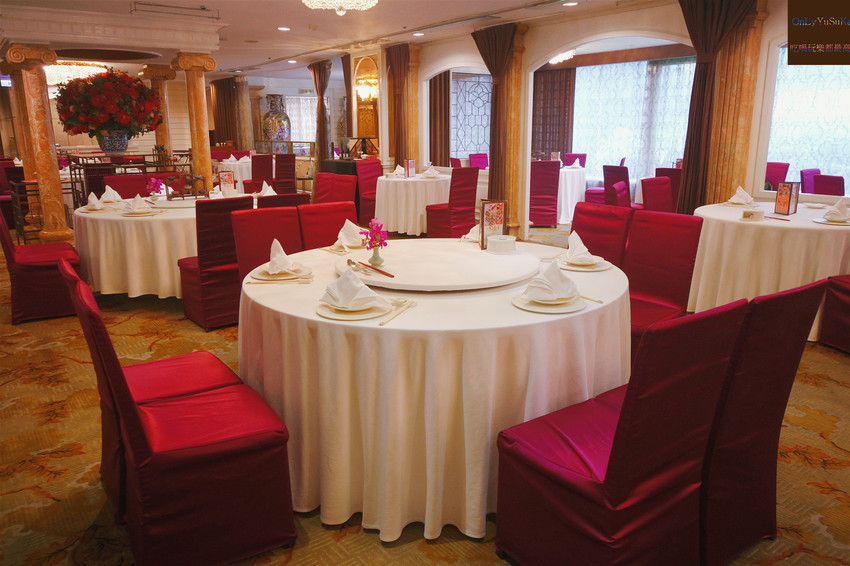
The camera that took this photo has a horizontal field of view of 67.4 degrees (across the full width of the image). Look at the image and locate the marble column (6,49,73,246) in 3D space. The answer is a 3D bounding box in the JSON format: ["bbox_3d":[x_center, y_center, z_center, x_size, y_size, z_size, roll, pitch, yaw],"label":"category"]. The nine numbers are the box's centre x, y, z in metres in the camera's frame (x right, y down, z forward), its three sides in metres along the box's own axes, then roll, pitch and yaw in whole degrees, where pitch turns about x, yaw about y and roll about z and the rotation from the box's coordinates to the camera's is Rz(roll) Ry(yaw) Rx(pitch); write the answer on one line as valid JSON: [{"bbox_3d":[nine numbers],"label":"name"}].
[{"bbox_3d":[-4.905,-1.750,8.225,0.600,2.460,0.550,-11,17,-36],"label":"marble column"}]

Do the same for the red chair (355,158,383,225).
[{"bbox_3d":[-0.715,-1.386,9.899,0.430,0.990,0.540,-13,19,-42],"label":"red chair"}]

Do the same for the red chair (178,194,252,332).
[{"bbox_3d":[-1.613,-0.187,4.907,0.420,0.955,0.490,-12,18,-38],"label":"red chair"}]

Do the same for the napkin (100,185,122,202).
[{"bbox_3d":[-3.260,-0.933,6.607,0.160,0.155,0.220,-5,14,-19],"label":"napkin"}]

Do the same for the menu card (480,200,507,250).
[{"bbox_3d":[0.332,-0.317,3.401,0.143,0.251,0.118,-8,15,-27],"label":"menu card"}]

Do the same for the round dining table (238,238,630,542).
[{"bbox_3d":[0.057,0.313,3.203,1.950,0.770,1.950,-1,14,0],"label":"round dining table"}]

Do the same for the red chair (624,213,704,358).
[{"bbox_3d":[1.192,0.115,3.549,0.500,0.955,0.420,-13,18,-40],"label":"red chair"}]

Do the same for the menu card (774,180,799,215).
[{"bbox_3d":[2.668,-0.622,4.684,0.105,0.230,0.115,-6,15,-21],"label":"menu card"}]

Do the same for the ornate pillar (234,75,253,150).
[{"bbox_3d":[-3.611,-2.903,12.868,0.320,2.500,0.320,-5,14,-18],"label":"ornate pillar"}]

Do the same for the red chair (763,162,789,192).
[{"bbox_3d":[4.188,-1.016,7.999,0.520,0.945,0.440,-8,15,-26],"label":"red chair"}]

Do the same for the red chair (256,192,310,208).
[{"bbox_3d":[-1.233,-0.253,5.181,0.448,0.959,0.538,-12,18,-39],"label":"red chair"}]

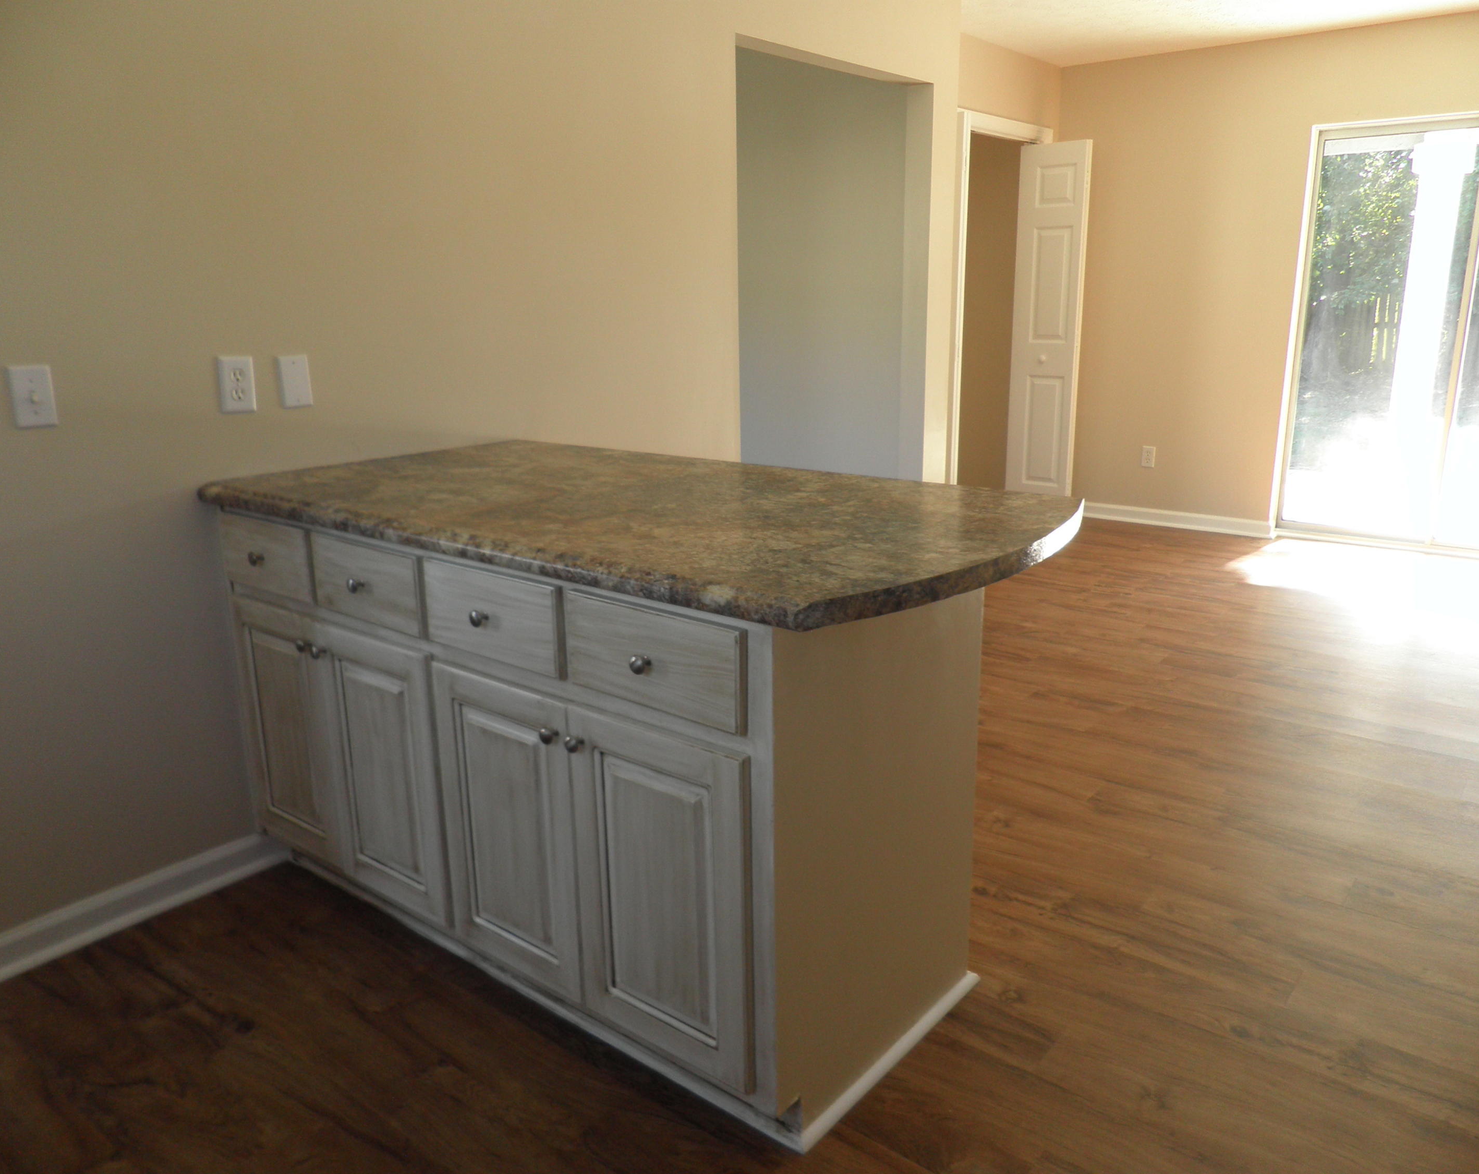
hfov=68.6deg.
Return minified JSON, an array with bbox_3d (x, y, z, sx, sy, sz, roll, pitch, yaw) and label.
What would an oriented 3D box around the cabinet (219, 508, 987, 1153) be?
[{"bbox_3d":[-0.344,0.281,2.199,1.516,0.875,0.625,11,19,38],"label":"cabinet"}]

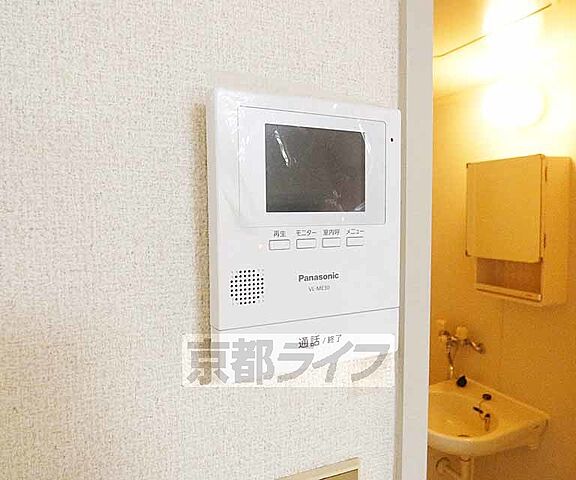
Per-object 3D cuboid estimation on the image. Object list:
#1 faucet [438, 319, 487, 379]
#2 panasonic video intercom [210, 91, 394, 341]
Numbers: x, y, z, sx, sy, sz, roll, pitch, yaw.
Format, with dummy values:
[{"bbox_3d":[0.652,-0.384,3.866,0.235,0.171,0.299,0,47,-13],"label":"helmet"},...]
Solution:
[{"bbox_3d":[0.719,0.468,1.706,0.150,0.235,0.200,-2,4,-25],"label":"faucet"},{"bbox_3d":[0.015,-0.004,0.262,0.129,0.166,0.023,-2,4,-24],"label":"panasonic video intercom"}]

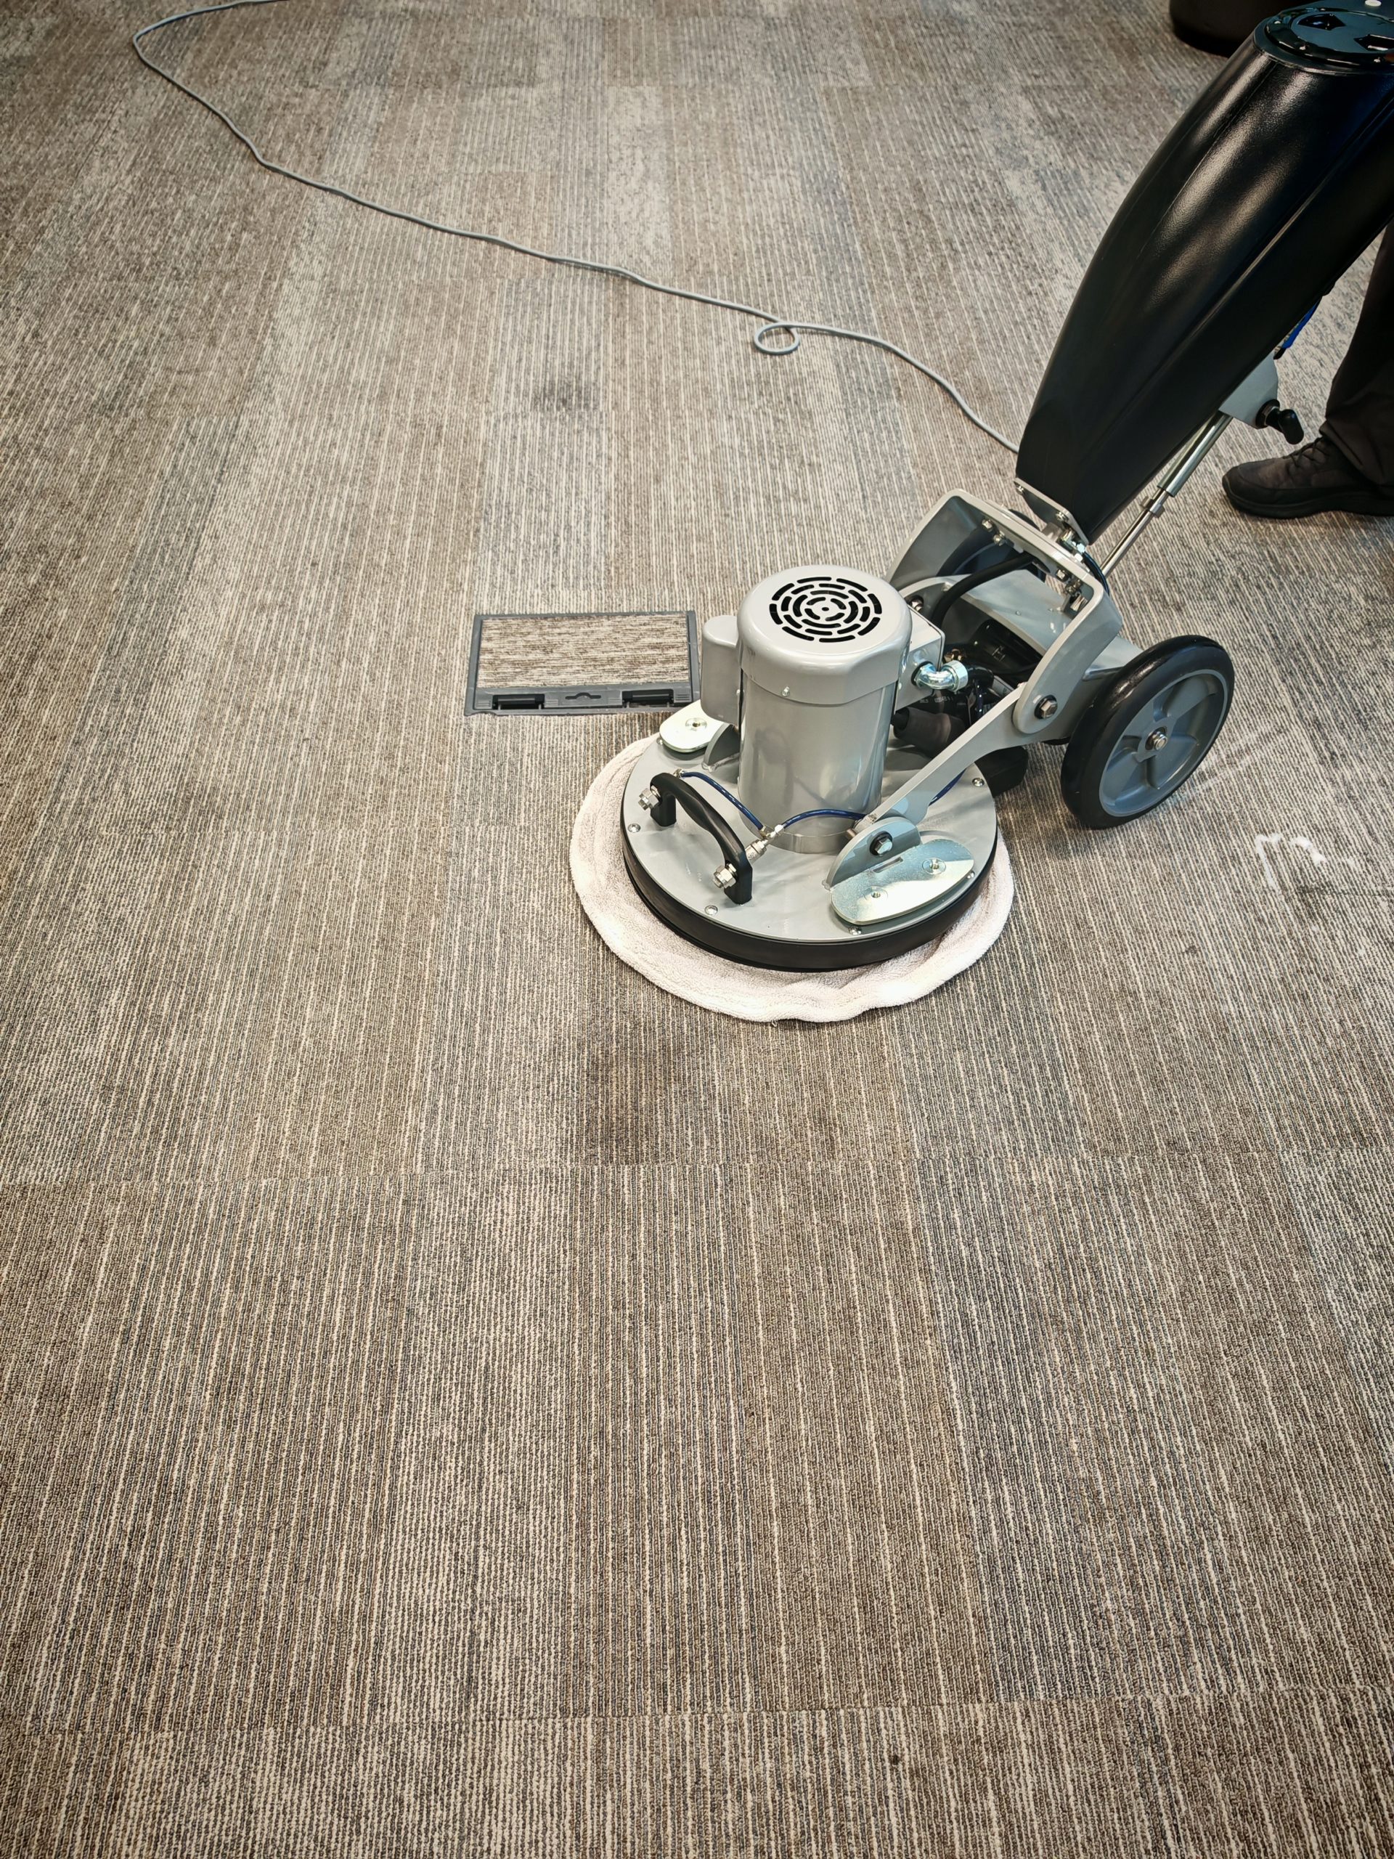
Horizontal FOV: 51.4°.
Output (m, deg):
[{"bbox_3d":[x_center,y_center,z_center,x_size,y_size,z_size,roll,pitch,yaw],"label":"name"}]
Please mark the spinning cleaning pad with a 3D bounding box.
[{"bbox_3d":[0.113,-0.100,1.760,0.533,0.034,0.533,-1,48,-2],"label":"spinning cleaning pad"}]

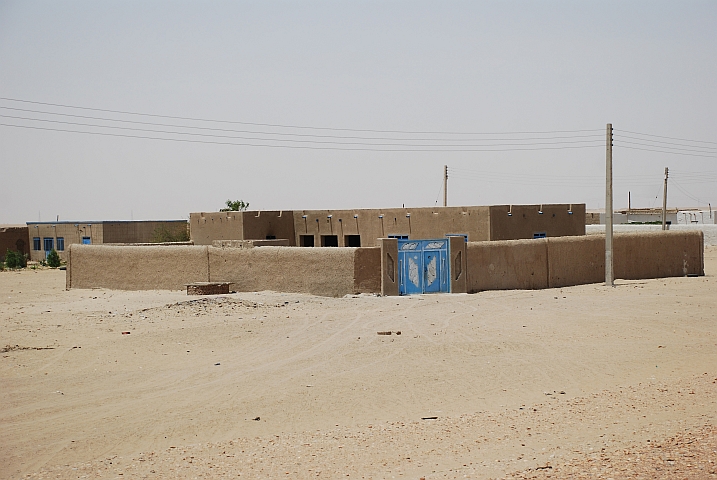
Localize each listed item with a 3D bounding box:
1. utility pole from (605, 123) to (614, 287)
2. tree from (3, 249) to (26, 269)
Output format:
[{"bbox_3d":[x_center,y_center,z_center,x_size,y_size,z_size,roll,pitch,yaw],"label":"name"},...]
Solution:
[{"bbox_3d":[11.937,-1.662,71.060,0.360,7.690,0.360,0,1,0],"label":"utility pole"},{"bbox_3d":[-26.739,1.455,117.012,1.750,1.470,1.600,-1,1,0],"label":"tree"}]

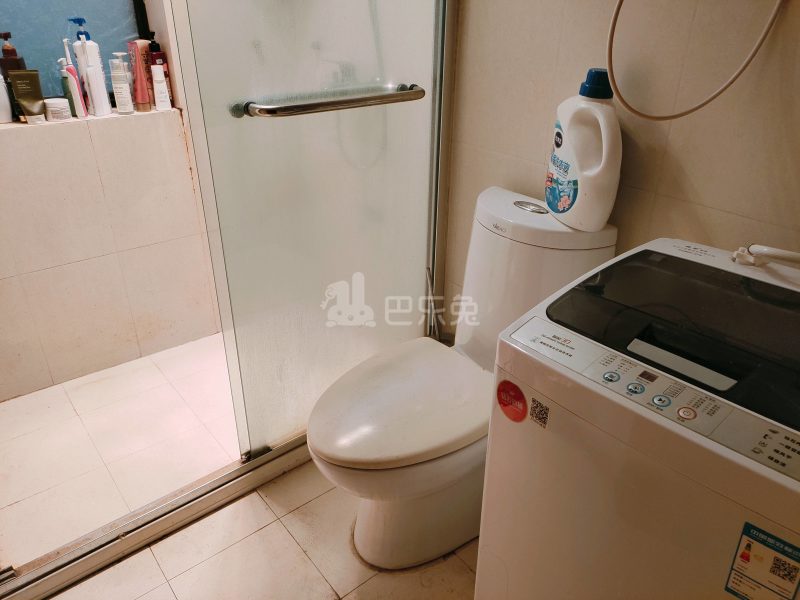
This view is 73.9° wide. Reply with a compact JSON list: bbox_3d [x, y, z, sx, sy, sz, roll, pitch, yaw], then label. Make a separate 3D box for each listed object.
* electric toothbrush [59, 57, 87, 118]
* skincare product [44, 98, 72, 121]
[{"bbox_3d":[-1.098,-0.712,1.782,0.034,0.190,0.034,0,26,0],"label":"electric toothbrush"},{"bbox_3d":[-1.131,-0.625,1.757,0.066,0.060,0.066,-16,30,-30],"label":"skincare product"}]

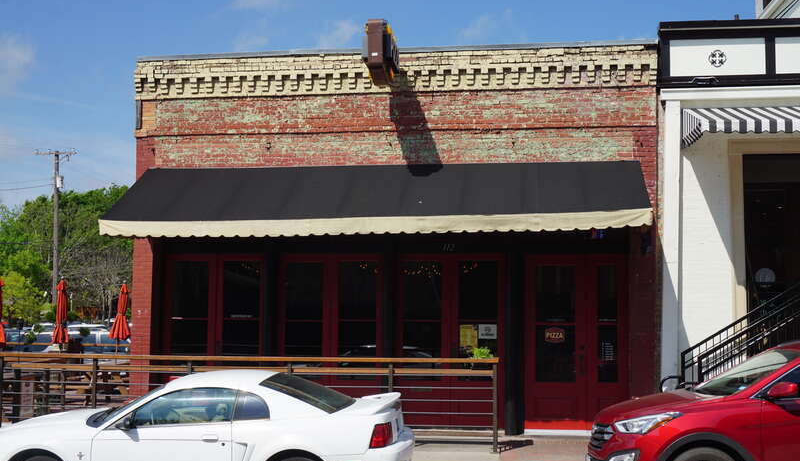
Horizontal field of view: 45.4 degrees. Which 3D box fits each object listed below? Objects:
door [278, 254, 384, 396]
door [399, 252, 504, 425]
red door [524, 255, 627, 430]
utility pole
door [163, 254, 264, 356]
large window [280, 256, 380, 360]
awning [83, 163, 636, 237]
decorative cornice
[{"bbox_3d":[-1.027,1.623,14.106,1.602,2.539,0.120,0,-4,7],"label":"door"},{"bbox_3d":[0.730,1.605,13.887,1.582,2.515,0.120,0,-4,7],"label":"door"},{"bbox_3d":[2.525,1.566,13.665,1.461,2.447,0.120,0,-4,7],"label":"red door"},{"bbox_3d":[-19.376,0.742,53.618,2.400,10.500,0.600,0,-4,0],"label":"utility pole"},{"bbox_3d":[-2.825,1.649,14.330,1.591,2.579,0.120,0,-4,7],"label":"door"},{"bbox_3d":[-1.026,1.246,14.134,1.542,1.754,0.120,0,-4,7],"label":"large window"},{"bbox_3d":[-0.320,-0.471,12.994,7.120,1.080,1.630,0,-4,7],"label":"awning"},{"bbox_3d":[-0.180,-2.309,13.915,7.620,0.660,0.280,0,-4,7],"label":"decorative cornice"}]

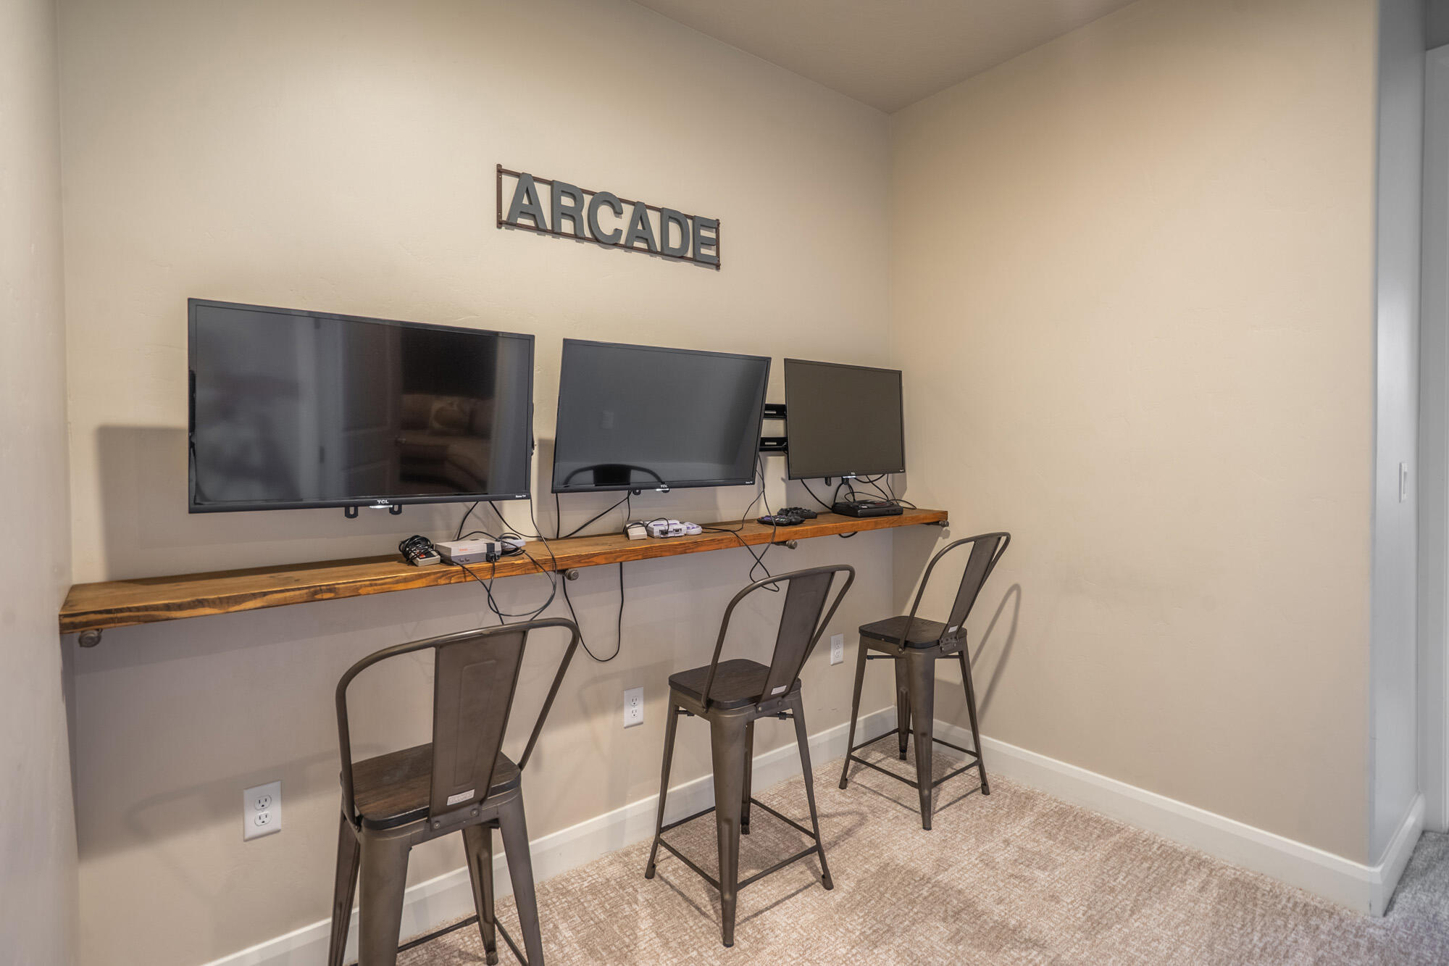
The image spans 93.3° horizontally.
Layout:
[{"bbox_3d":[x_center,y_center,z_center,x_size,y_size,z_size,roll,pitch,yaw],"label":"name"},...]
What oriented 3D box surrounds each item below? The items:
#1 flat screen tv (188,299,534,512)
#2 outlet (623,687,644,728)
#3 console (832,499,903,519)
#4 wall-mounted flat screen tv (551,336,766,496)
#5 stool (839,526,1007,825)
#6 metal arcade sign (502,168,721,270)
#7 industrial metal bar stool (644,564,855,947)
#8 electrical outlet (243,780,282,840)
[{"bbox_3d":[-0.827,-0.169,1.643,0.737,0.437,0.075,-2,6,-39],"label":"flat screen tv"},{"bbox_3d":[-0.292,0.733,2.227,0.074,0.120,0.010,-2,2,-39],"label":"outlet"},{"bbox_3d":[0.559,0.100,2.695,0.211,0.045,0.191,-2,2,-24],"label":"console"},{"bbox_3d":[-0.189,-0.205,2.154,0.737,0.437,0.075,-2,15,-36],"label":"wall-mounted flat screen tv"},{"bbox_3d":[0.742,0.676,2.533,0.418,0.971,0.508,-2,2,-39],"label":"stool"},{"bbox_3d":[-0.326,-0.818,2.157,0.787,0.173,0.035,-2,2,-39],"label":"metal arcade sign"},{"bbox_3d":[0.068,0.712,2.007,0.418,0.971,0.508,-2,2,-39],"label":"industrial metal bar stool"},{"bbox_3d":[-1.089,0.775,1.615,0.074,0.120,0.010,-2,2,-39],"label":"electrical outlet"}]

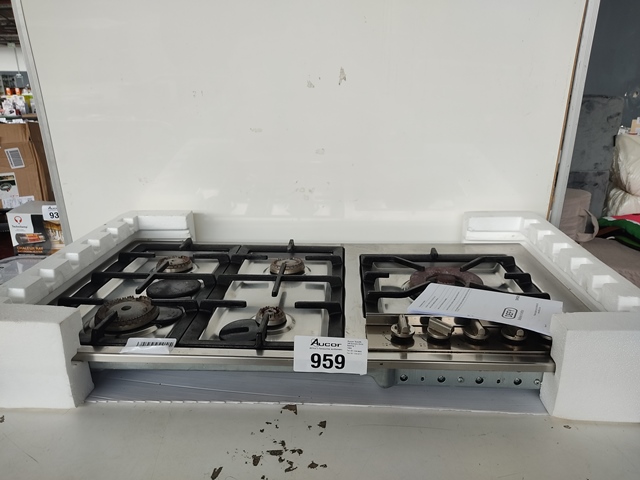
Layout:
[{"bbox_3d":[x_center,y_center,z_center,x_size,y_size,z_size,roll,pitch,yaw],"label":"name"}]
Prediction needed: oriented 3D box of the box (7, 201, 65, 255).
[{"bbox_3d":[-0.879,-0.039,1.671,0.280,0.152,0.172,0,18,2],"label":"box"}]

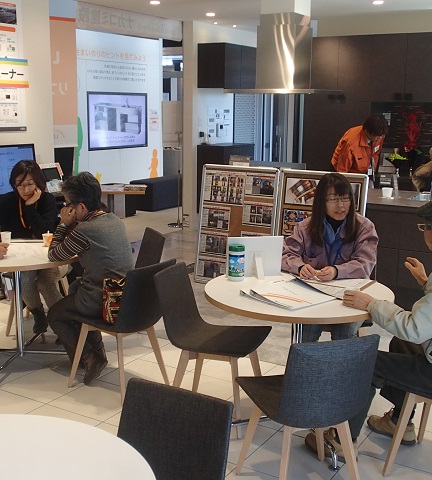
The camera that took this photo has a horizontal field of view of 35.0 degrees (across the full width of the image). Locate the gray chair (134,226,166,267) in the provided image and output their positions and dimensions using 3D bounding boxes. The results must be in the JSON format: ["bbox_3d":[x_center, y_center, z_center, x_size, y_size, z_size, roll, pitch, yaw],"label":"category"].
[{"bbox_3d":[-0.649,0.341,4.535,0.530,0.770,0.480,-4,12,-23],"label":"gray chair"}]

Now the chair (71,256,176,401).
[{"bbox_3d":[-0.529,0.468,3.834,0.520,0.765,0.470,9,14,37],"label":"chair"}]

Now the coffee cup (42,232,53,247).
[{"bbox_3d":[-1.038,0.000,4.210,0.070,0.077,0.070,1,11,0],"label":"coffee cup"}]

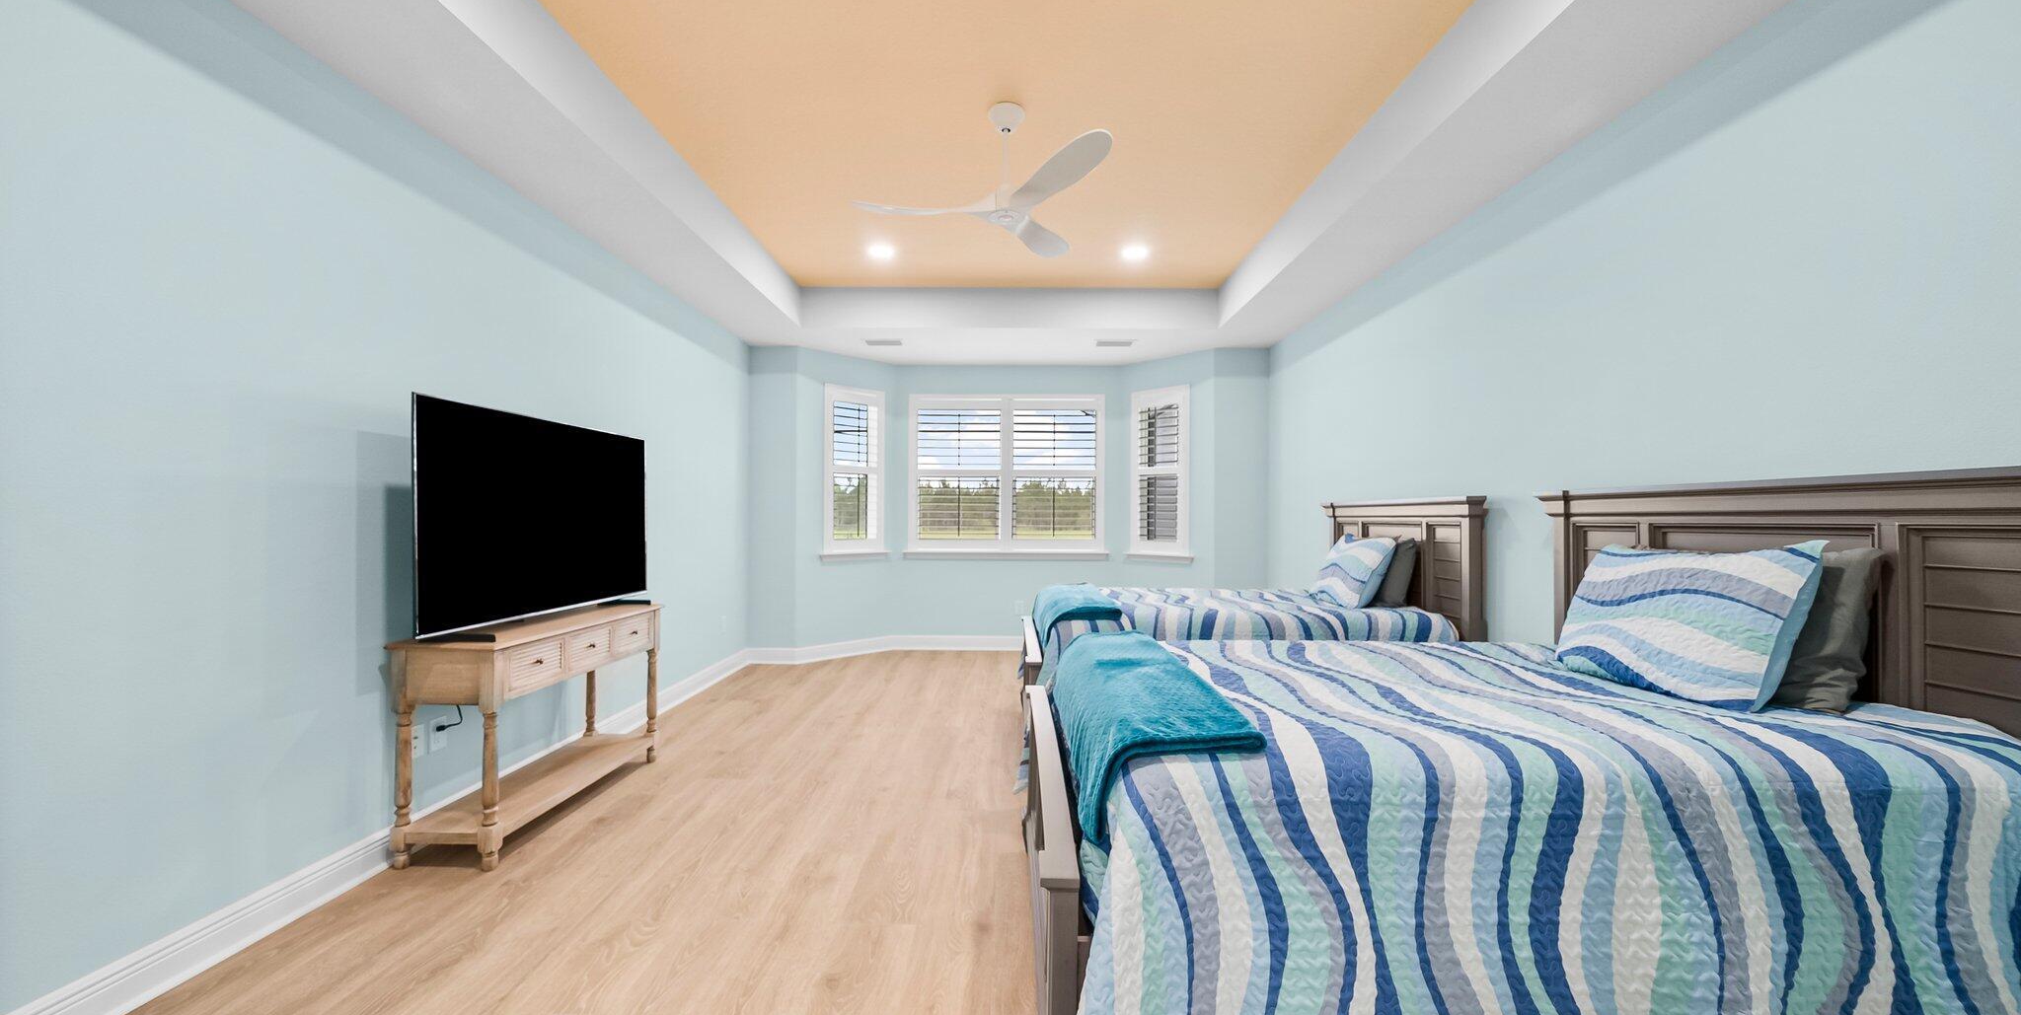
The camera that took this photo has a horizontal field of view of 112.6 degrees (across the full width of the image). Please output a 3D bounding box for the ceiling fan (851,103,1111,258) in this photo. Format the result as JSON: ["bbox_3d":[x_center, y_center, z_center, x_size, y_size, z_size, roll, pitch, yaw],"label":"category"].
[{"bbox_3d":[-0.107,-1.492,2.932,1.140,0.498,1.220,0,-1,0],"label":"ceiling fan"}]

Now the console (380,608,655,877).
[{"bbox_3d":[-1.997,0.900,2.910,0.428,0.794,1.147,0,-1,0],"label":"console"}]

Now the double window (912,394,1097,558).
[{"bbox_3d":[-0.036,-0.296,6.358,1.865,1.533,0.120,0,-1,0],"label":"double window"}]

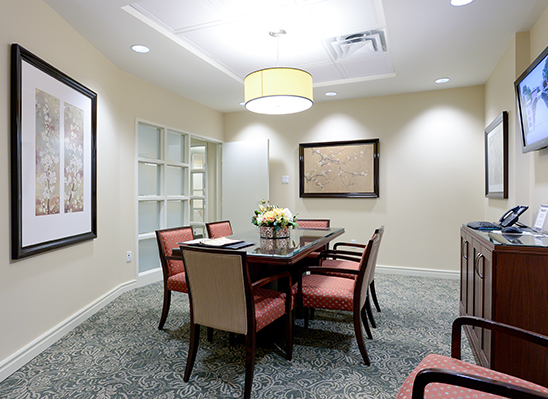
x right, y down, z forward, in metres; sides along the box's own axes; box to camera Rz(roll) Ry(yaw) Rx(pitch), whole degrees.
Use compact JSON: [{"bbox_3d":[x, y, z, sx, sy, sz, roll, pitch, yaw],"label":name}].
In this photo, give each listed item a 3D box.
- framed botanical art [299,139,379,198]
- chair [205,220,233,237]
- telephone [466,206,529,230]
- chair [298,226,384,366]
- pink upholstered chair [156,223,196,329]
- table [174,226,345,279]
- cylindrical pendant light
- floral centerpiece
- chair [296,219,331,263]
[{"bbox_3d":[1.013,-0.464,5.275,1.257,0.893,0.045,0,0,21],"label":"framed botanical art"},{"bbox_3d":[-0.396,0.706,3.837,0.600,0.855,0.570,0,0,21],"label":"chair"},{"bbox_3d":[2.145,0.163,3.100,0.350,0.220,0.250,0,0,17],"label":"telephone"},{"bbox_3d":[0.489,0.710,2.596,0.600,0.855,0.570,0,0,19],"label":"chair"},{"bbox_3d":[-0.660,0.708,3.049,0.600,0.855,0.570,0,0,21],"label":"pink upholstered chair"},{"bbox_3d":[0.065,0.754,3.328,0.950,0.762,2.200,0,0,21],"label":"table"},{"bbox_3d":[0.053,-1.070,3.327,0.680,0.270,0.680,0,0,0],"label":"cylindrical pendant light"},{"bbox_3d":[0.015,0.188,3.291,0.460,0.370,0.430,0,0,21],"label":"floral centerpiece"},{"bbox_3d":[0.429,0.705,4.296,0.570,0.855,0.600,0,0,21],"label":"chair"}]

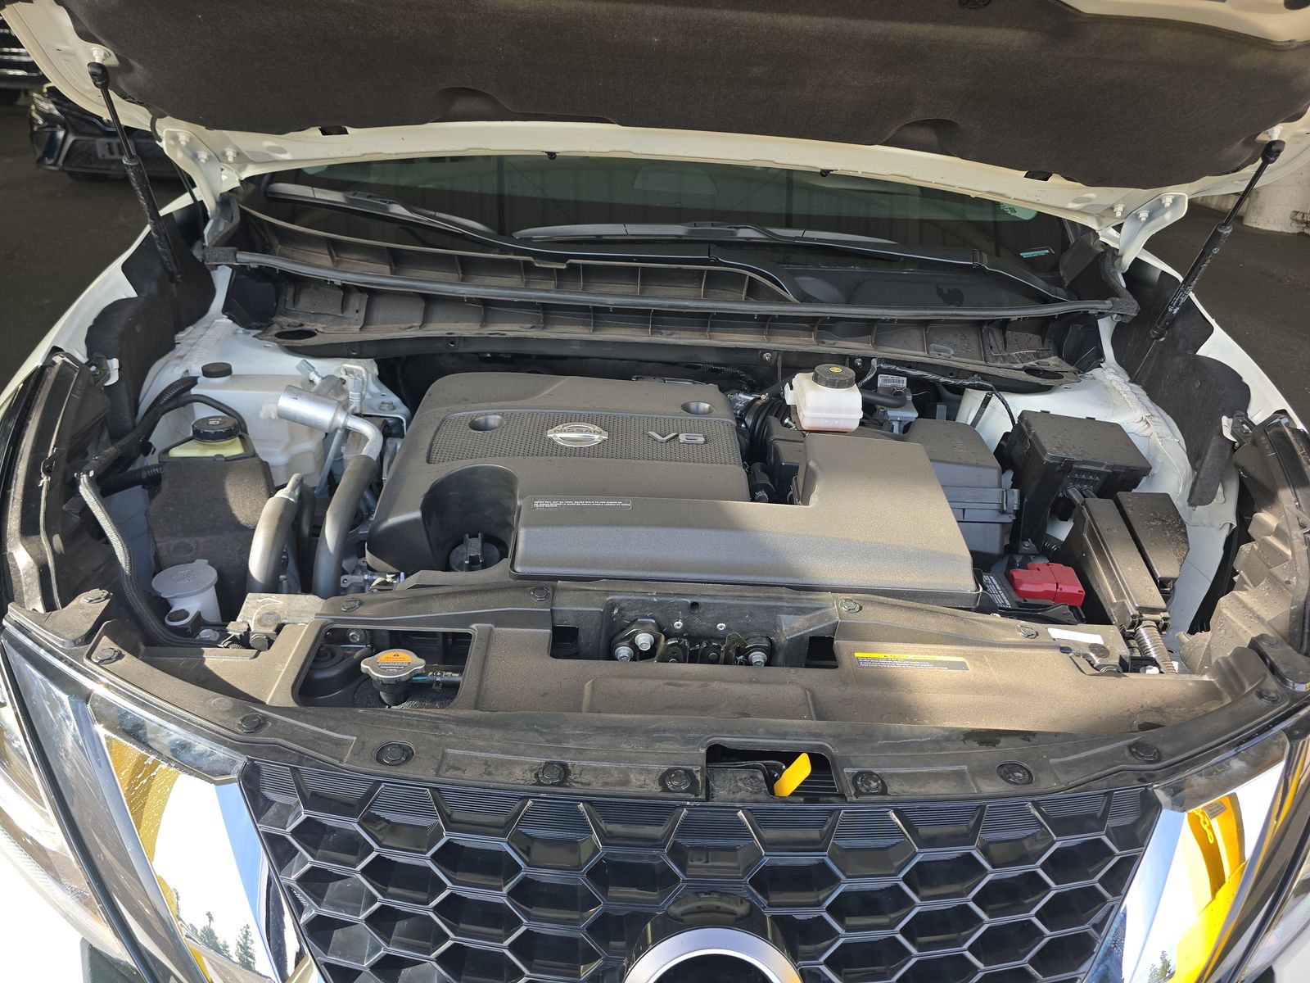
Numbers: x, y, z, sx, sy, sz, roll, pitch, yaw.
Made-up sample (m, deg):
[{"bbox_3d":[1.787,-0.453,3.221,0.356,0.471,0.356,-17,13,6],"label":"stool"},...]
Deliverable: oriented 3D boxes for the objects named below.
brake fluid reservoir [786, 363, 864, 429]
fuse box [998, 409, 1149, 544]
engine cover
[{"bbox_3d":[0.232,-0.123,1.190,0.088,0.076,0.072,3,29,-3],"label":"brake fluid reservoir"},{"bbox_3d":[0.547,-0.016,1.143,0.126,0.118,0.140,7,29,6],"label":"fuse box"},{"bbox_3d":[-0.104,-0.024,1.076,0.410,0.120,0.330,3,29,-3],"label":"engine cover"}]

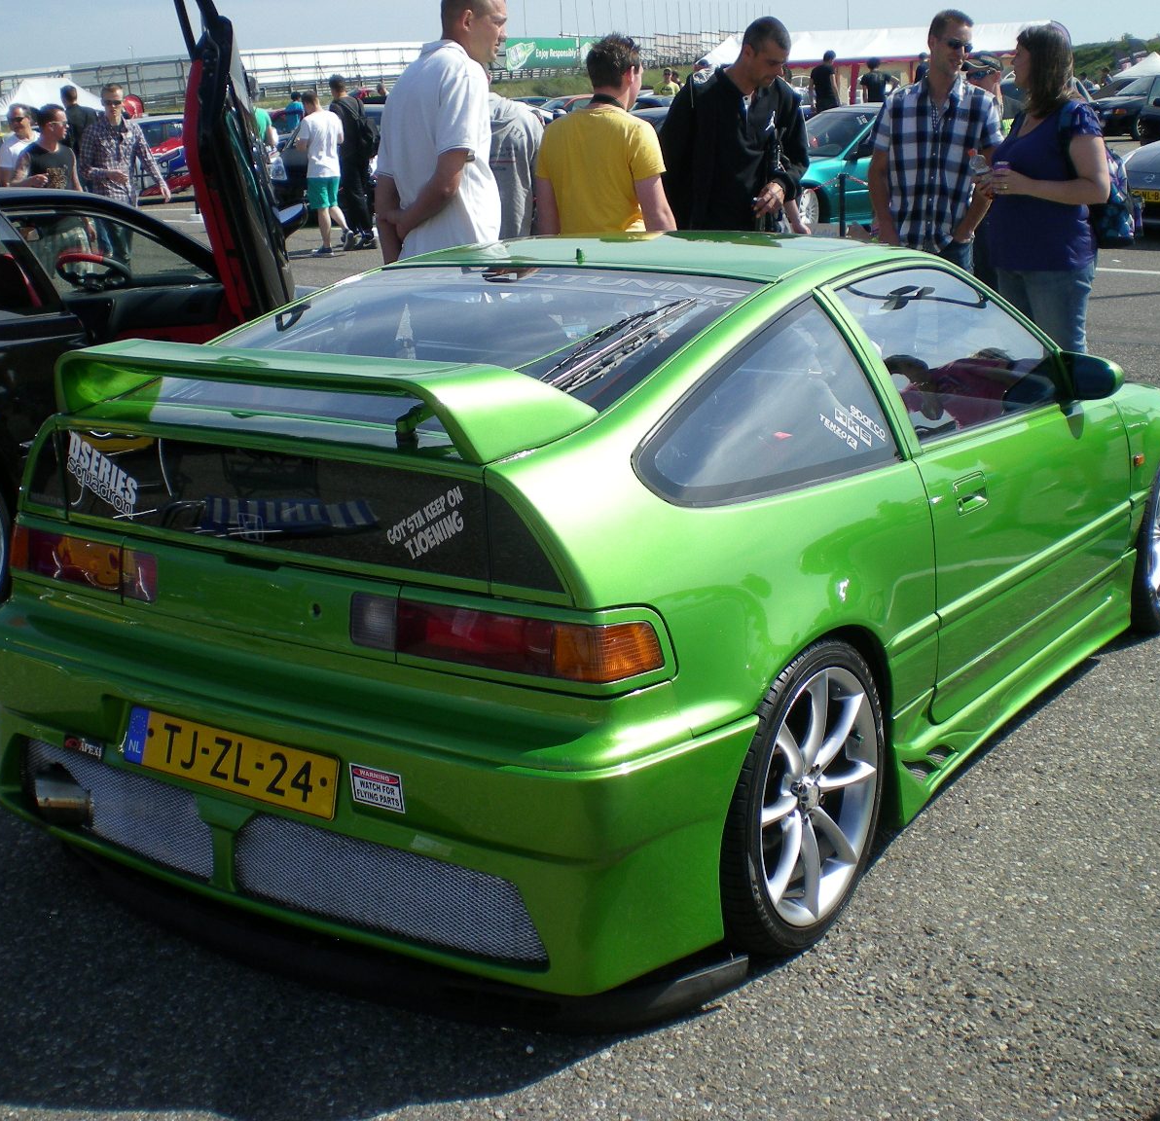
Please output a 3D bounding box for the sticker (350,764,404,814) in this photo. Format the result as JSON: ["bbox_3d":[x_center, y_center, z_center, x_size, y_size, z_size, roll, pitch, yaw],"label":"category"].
[{"bbox_3d":[-0.335,0.377,2.715,0.110,0.070,0.005,8,22,33],"label":"sticker"}]

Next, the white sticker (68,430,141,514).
[{"bbox_3d":[-0.890,-0.161,3.065,0.200,0.085,0.005,30,29,26],"label":"white sticker"}]

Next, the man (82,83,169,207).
[{"bbox_3d":[-3.603,-2.825,12.939,0.660,1.800,0.440,-11,18,-30],"label":"man"}]

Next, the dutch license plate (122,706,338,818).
[{"bbox_3d":[-0.624,0.353,2.906,0.520,0.110,0.012,9,2,34],"label":"dutch license plate"}]

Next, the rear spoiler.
[{"bbox_3d":[-0.489,-0.313,2.929,1.000,0.150,0.345,9,18,34],"label":"rear spoiler"}]

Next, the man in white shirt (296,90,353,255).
[{"bbox_3d":[-2.679,-4.055,17.224,0.500,1.690,0.440,-14,20,-38],"label":"man in white shirt"}]

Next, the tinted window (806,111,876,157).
[{"bbox_3d":[2.499,-4.306,16.600,0.720,0.120,1.280,-44,29,-13],"label":"tinted window"}]

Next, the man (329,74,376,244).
[{"bbox_3d":[-2.421,-4.301,17.739,0.430,1.800,0.490,13,21,43],"label":"man"}]

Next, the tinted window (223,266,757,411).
[{"bbox_3d":[-0.269,-0.453,3.224,1.020,0.090,0.850,9,30,34],"label":"tinted window"}]

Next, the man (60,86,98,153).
[{"bbox_3d":[-5.440,-4.282,18.039,0.520,1.800,0.360,-10,18,-28],"label":"man"}]

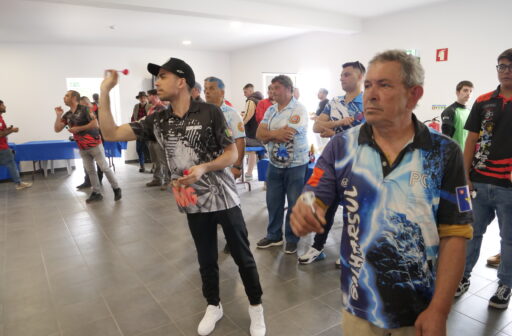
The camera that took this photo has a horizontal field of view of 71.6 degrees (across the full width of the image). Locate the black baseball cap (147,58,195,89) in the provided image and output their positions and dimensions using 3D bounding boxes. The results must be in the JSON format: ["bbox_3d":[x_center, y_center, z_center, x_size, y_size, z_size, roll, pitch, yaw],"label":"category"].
[{"bbox_3d":[-0.479,-0.520,2.002,0.270,0.150,0.180,5,4,-34],"label":"black baseball cap"}]

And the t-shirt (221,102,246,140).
[{"bbox_3d":[-0.372,-0.311,3.620,0.540,0.720,0.300,5,11,29],"label":"t-shirt"}]

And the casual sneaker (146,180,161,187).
[{"bbox_3d":[-1.903,0.274,6.662,0.290,0.115,0.105,-2,10,-4],"label":"casual sneaker"}]

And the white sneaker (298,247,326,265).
[{"bbox_3d":[0.519,0.808,3.323,0.290,0.115,0.105,-5,11,-23],"label":"white sneaker"}]

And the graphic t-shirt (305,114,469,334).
[{"bbox_3d":[0.448,0.147,1.200,0.520,0.680,0.330,5,11,30],"label":"graphic t-shirt"}]

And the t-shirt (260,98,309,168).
[{"bbox_3d":[0.281,-0.316,3.444,0.330,0.680,0.480,-10,12,-43],"label":"t-shirt"}]

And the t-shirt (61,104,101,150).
[{"bbox_3d":[-2.662,-0.594,5.416,0.510,0.670,0.350,-1,15,28],"label":"t-shirt"}]

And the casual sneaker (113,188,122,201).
[{"bbox_3d":[-2.195,0.410,5.648,0.105,0.115,0.275,-3,28,-12],"label":"casual sneaker"}]

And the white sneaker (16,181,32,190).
[{"bbox_3d":[-4.360,0.310,6.655,0.105,0.115,0.290,6,12,33],"label":"white sneaker"}]

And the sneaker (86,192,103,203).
[{"bbox_3d":[-2.557,0.465,5.597,0.285,0.115,0.105,-9,13,-39],"label":"sneaker"}]

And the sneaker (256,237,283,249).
[{"bbox_3d":[0.139,0.750,3.696,0.290,0.115,0.105,-3,10,-13],"label":"sneaker"}]

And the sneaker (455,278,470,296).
[{"bbox_3d":[1.519,0.902,2.674,0.105,0.115,0.290,7,12,42],"label":"sneaker"}]

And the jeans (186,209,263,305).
[{"bbox_3d":[-0.207,0.543,2.262,0.460,0.790,0.280,1,9,13],"label":"jeans"}]

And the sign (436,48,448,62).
[{"bbox_3d":[3.191,-1.927,6.080,0.010,0.200,0.200,-7,11,-34],"label":"sign"}]

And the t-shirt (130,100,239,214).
[{"bbox_3d":[-0.409,-0.052,2.107,0.540,0.670,0.340,-5,9,19],"label":"t-shirt"}]

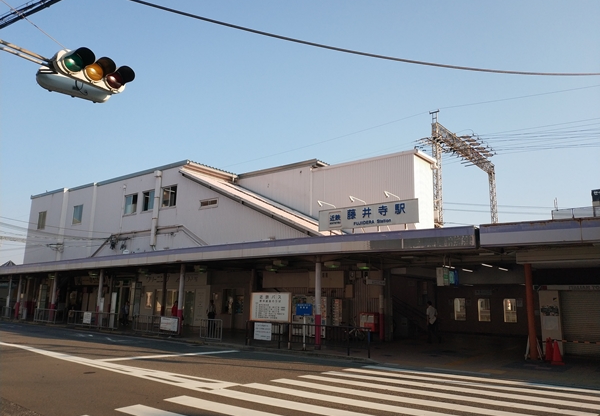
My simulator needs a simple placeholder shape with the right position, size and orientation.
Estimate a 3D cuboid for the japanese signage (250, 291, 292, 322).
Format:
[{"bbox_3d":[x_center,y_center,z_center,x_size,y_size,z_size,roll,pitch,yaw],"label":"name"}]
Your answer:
[{"bbox_3d":[-0.987,3.401,19.000,1.950,0.990,0.120,-8,-15,41],"label":"japanese signage"}]

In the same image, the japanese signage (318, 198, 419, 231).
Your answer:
[{"bbox_3d":[2.273,0.241,18.300,3.850,0.780,0.170,-8,-15,41],"label":"japanese signage"}]

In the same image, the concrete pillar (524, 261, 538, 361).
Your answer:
[{"bbox_3d":[6.864,3.046,16.433,0.230,2.796,0.230,-7,-13,40],"label":"concrete pillar"}]

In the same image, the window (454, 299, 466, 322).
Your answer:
[{"bbox_3d":[9.611,6.093,33.300,0.720,1.260,0.150,-8,-15,41],"label":"window"}]

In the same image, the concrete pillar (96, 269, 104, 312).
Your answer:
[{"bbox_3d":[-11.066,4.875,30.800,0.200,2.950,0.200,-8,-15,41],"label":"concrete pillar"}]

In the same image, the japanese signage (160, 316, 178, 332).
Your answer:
[{"bbox_3d":[-5.732,5.125,24.400,1.180,0.570,0.040,-8,-15,41],"label":"japanese signage"}]

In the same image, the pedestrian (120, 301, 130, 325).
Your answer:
[{"bbox_3d":[-11.408,6.916,36.428,0.420,1.530,0.460,-6,-12,36],"label":"pedestrian"}]

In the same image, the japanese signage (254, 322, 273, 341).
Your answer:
[{"bbox_3d":[-1.301,4.319,19.400,0.840,0.600,0.030,-7,-13,40],"label":"japanese signage"}]

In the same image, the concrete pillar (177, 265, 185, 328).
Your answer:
[{"bbox_3d":[-5.420,4.151,25.266,0.190,3.191,0.190,-7,-13,40],"label":"concrete pillar"}]

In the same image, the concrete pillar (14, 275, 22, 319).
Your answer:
[{"bbox_3d":[-20.165,6.376,39.761,0.210,3.129,0.210,-7,-13,40],"label":"concrete pillar"}]

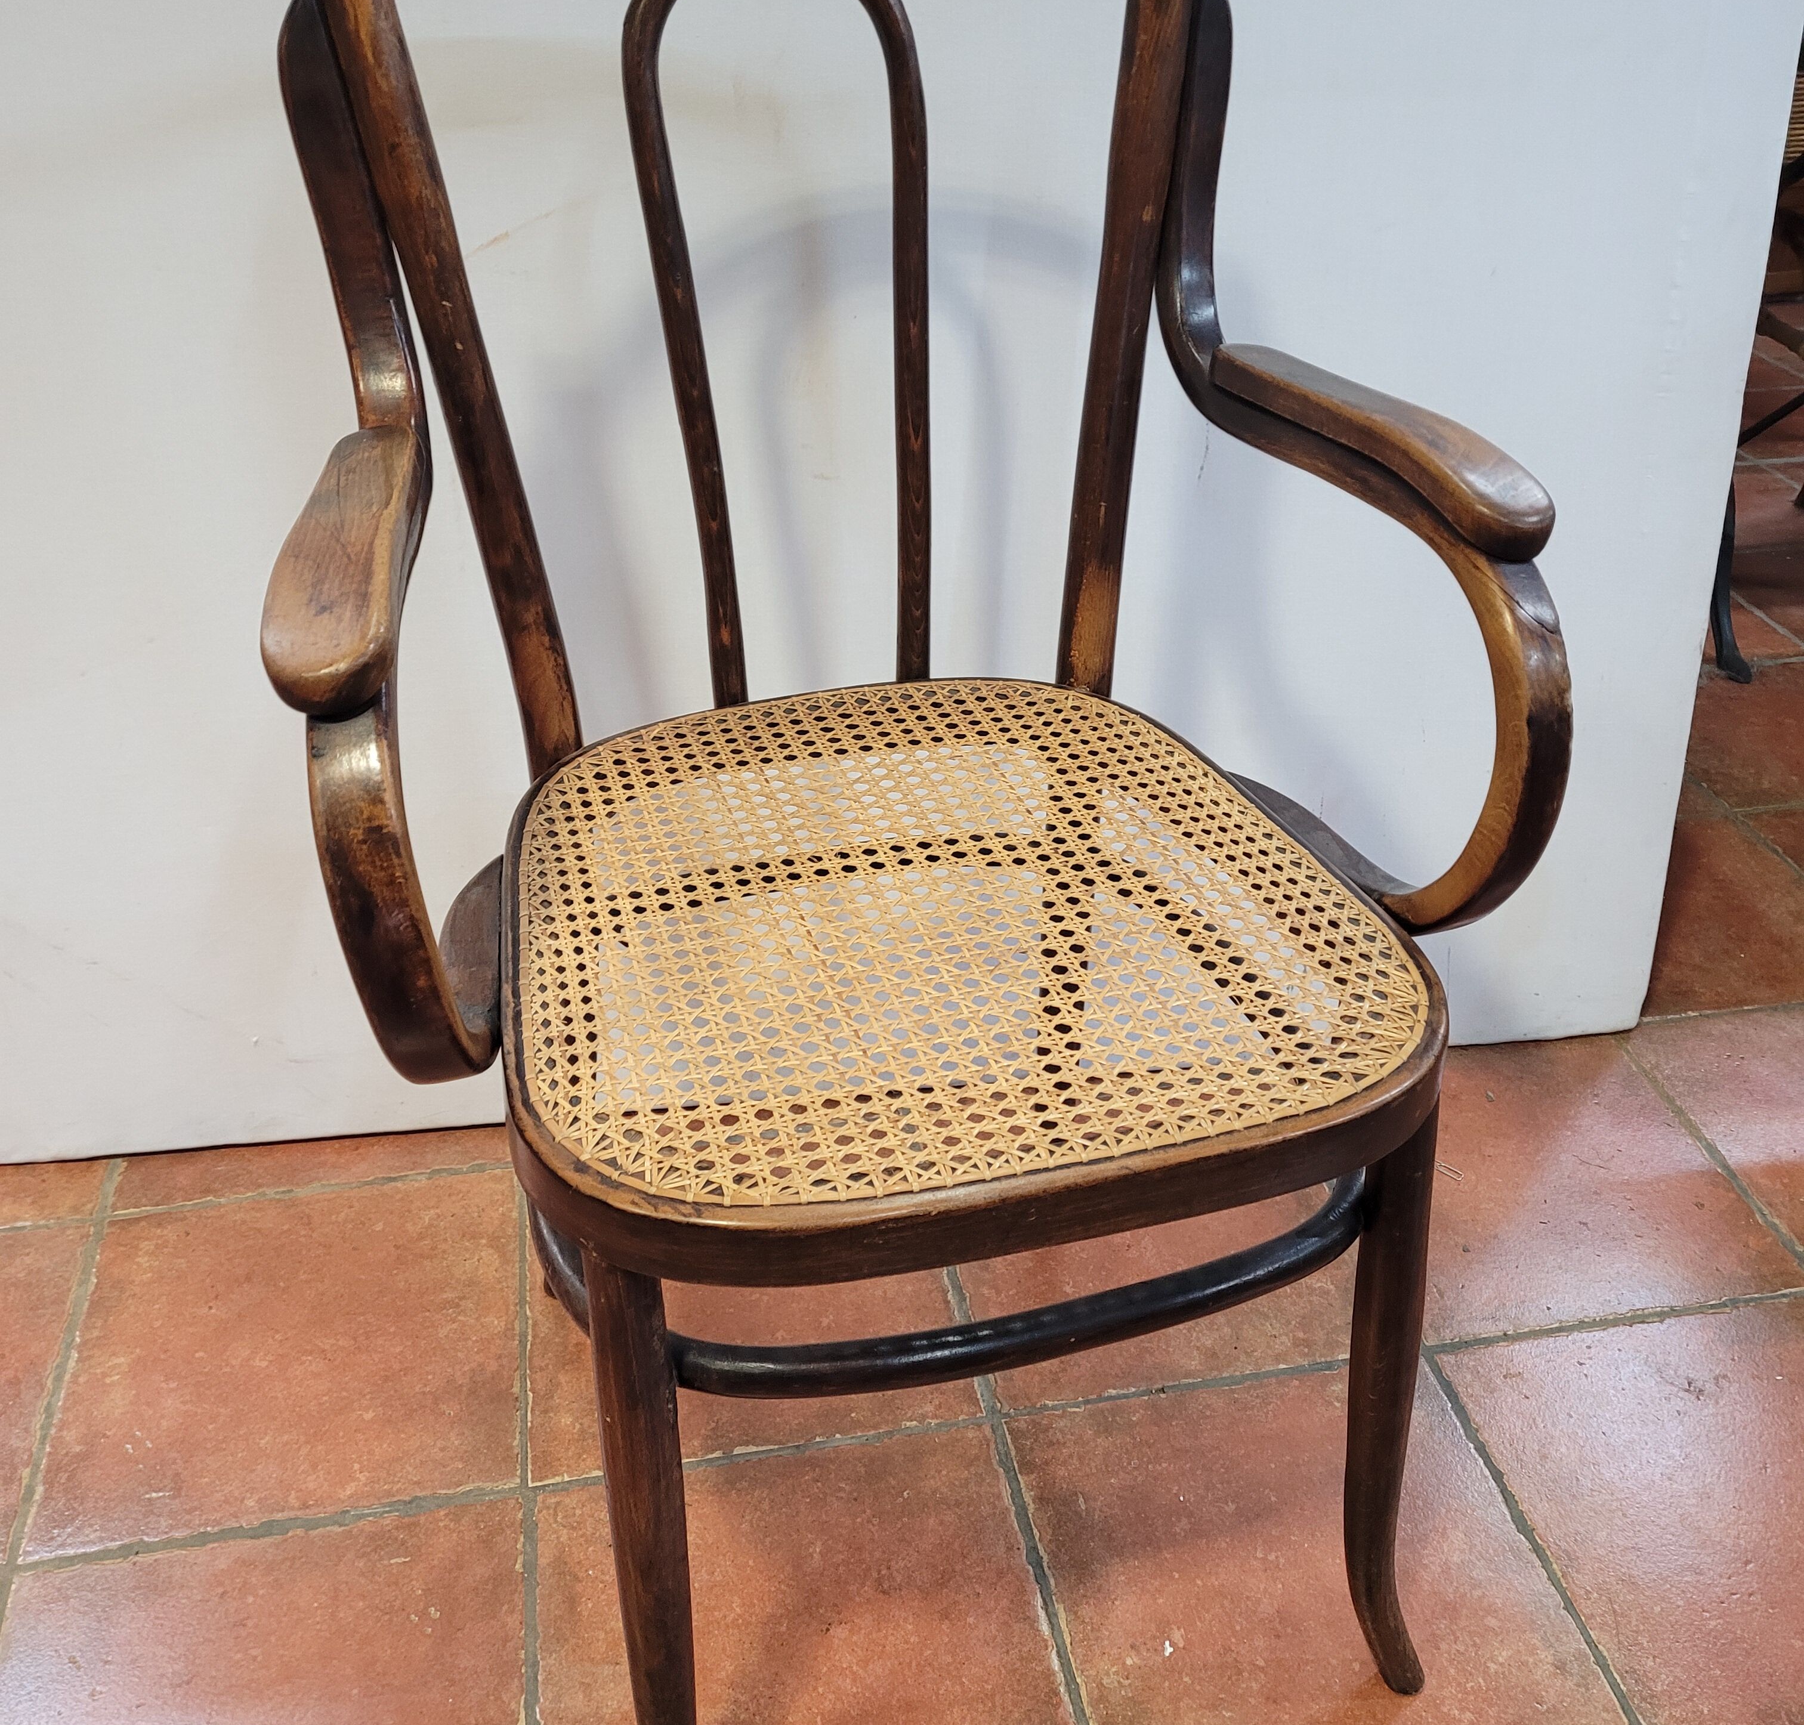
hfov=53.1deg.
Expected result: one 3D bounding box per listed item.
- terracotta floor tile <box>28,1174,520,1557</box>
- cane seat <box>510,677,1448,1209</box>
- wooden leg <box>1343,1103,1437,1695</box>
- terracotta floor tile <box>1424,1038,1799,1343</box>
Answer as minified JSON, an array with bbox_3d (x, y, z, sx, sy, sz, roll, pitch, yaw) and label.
[{"bbox_3d":[-0.428,0.344,1.282,0.306,0.010,0.306,-6,34,-9],"label":"terracotta floor tile"},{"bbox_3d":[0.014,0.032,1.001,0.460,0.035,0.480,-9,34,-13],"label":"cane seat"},{"bbox_3d":[0.269,0.299,0.992,0.052,0.388,0.113,-9,34,-13],"label":"wooden leg"},{"bbox_3d":[0.494,0.249,1.431,0.306,0.010,0.306,-6,34,-9],"label":"terracotta floor tile"}]

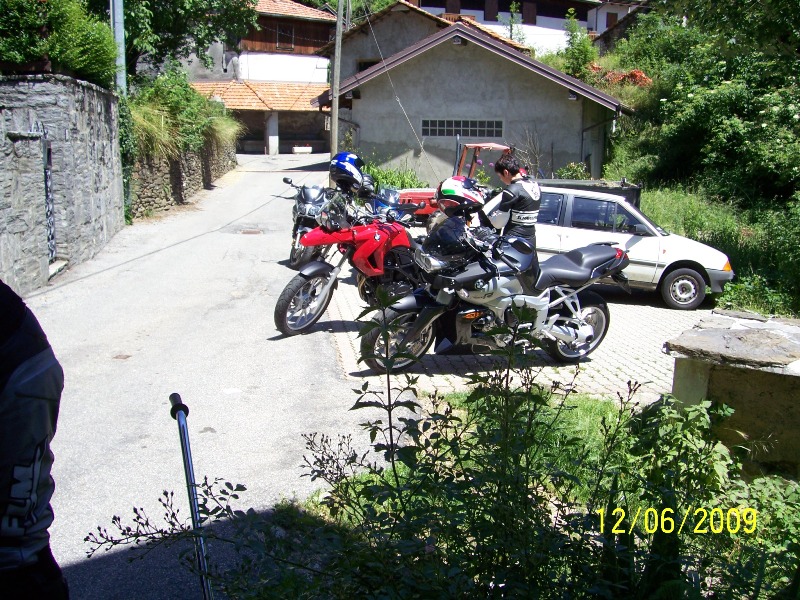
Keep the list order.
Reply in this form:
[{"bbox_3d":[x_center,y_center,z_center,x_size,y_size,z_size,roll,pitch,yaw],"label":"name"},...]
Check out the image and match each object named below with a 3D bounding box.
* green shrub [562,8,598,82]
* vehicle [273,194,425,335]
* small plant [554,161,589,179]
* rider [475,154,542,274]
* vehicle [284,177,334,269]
[{"bbox_3d":[5.500,-7.770,24.000,1.100,2.250,1.100,2,7,13],"label":"green shrub"},{"bbox_3d":[-0.100,-0.310,7.020,2.250,1.220,0.860,-3,15,-38],"label":"vehicle"},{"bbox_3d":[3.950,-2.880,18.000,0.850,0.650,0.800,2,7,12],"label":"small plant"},{"bbox_3d":[0.920,-0.394,6.650,0.520,1.690,0.520,3,8,21],"label":"rider"},{"bbox_3d":[-1.170,-1.090,11.850,0.800,1.200,2.100,10,9,7],"label":"vehicle"}]

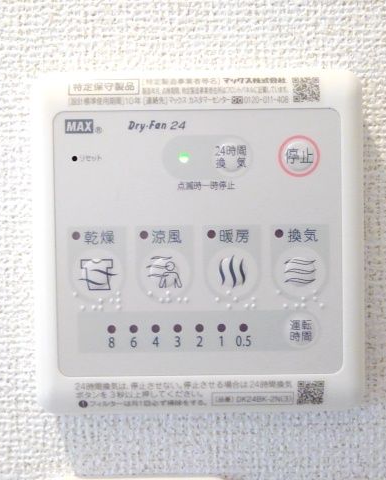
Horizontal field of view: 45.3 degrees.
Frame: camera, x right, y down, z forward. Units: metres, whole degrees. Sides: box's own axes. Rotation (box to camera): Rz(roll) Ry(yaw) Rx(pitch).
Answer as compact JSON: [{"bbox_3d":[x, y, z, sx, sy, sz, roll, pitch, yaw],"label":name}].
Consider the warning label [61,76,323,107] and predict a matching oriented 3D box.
[{"bbox_3d":[0.000,-0.051,0.159,0.087,0.011,0.002,-1,-12,0],"label":"warning label"}]

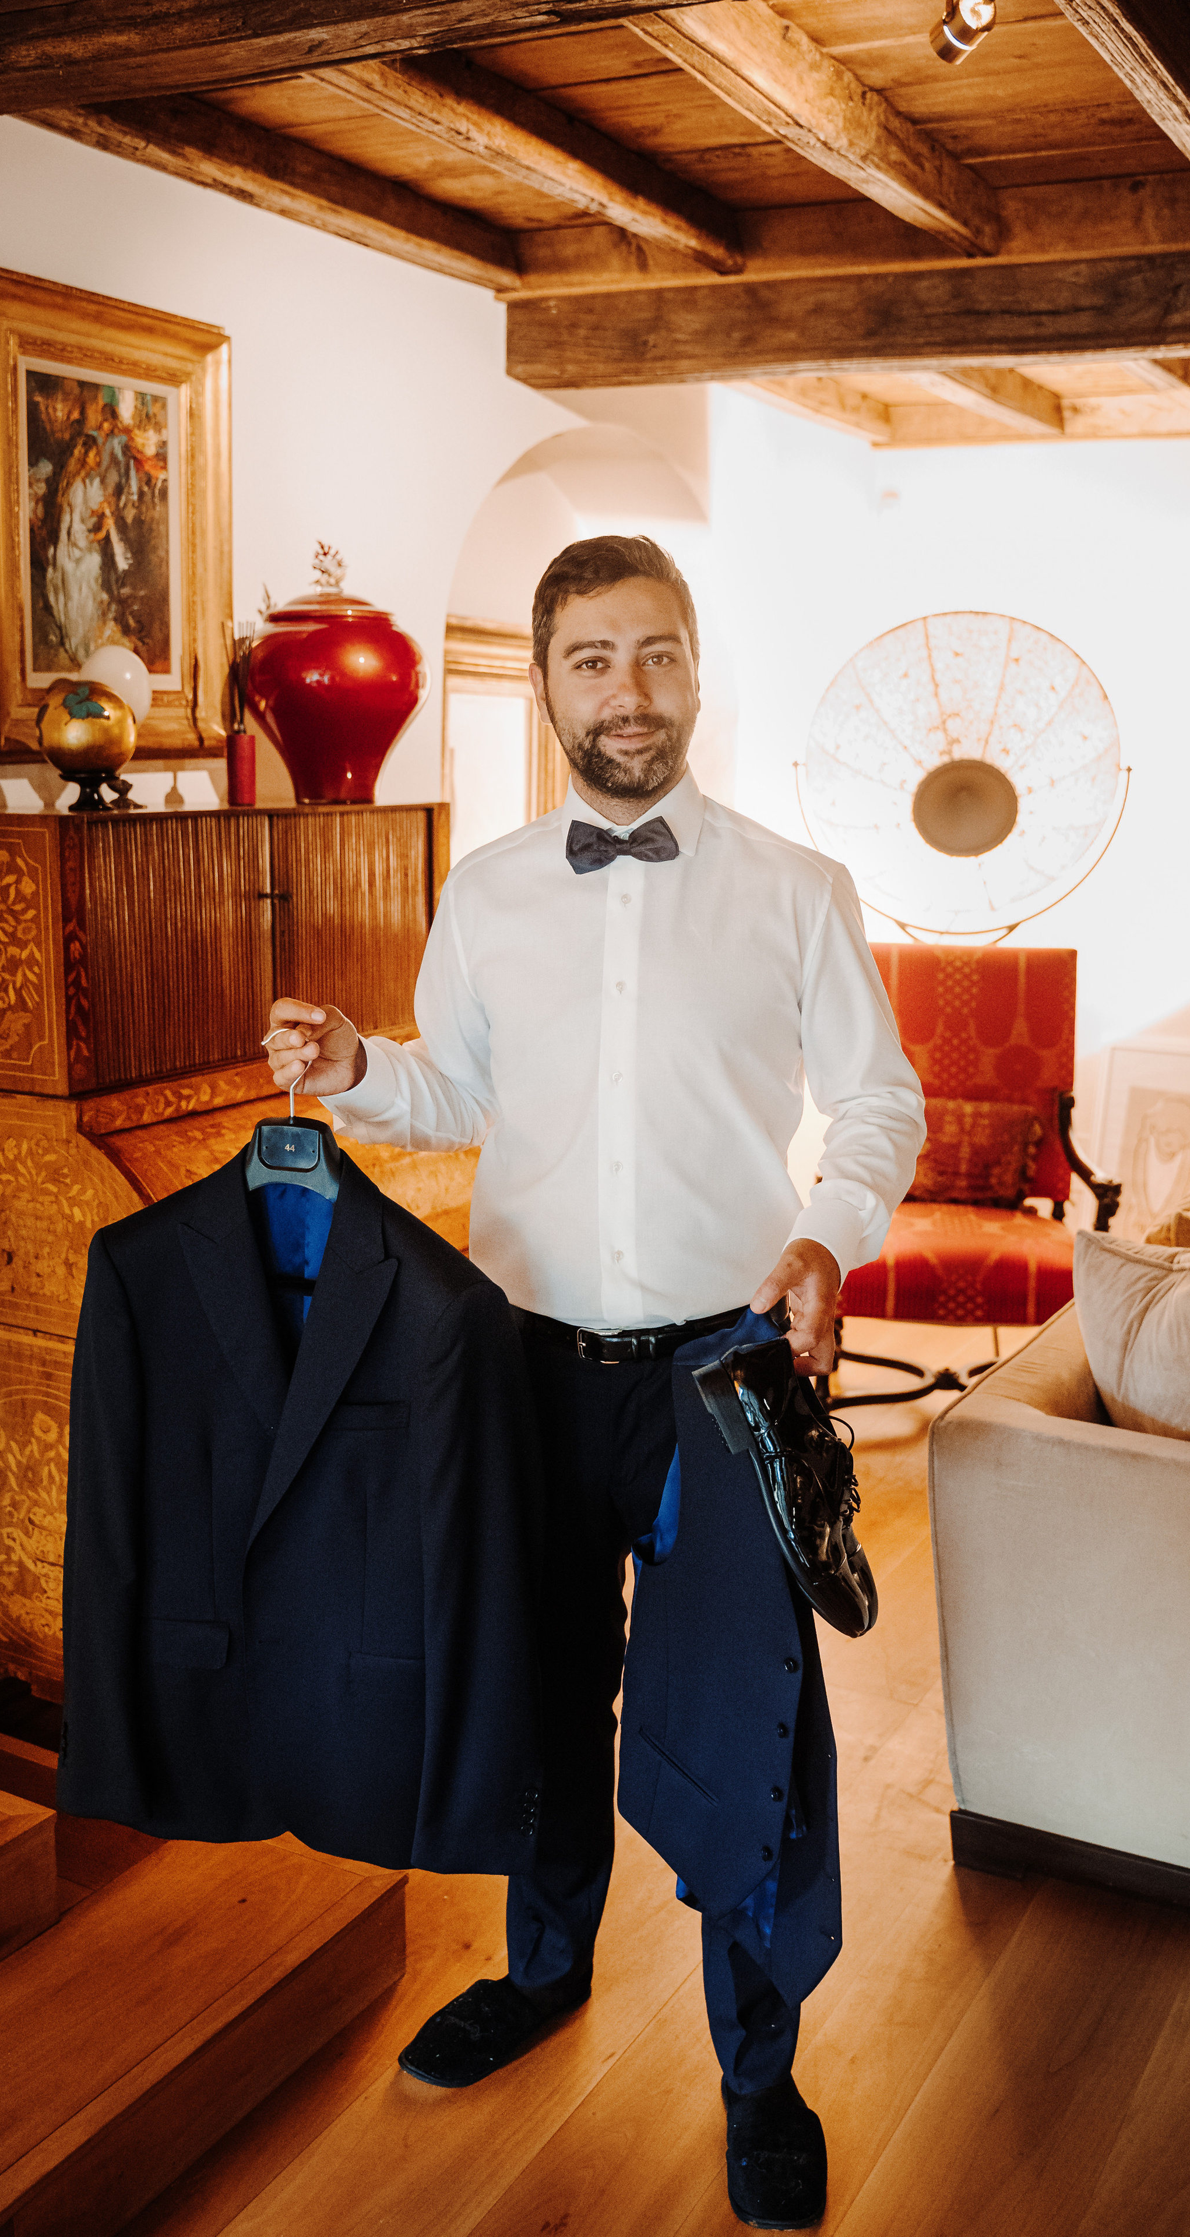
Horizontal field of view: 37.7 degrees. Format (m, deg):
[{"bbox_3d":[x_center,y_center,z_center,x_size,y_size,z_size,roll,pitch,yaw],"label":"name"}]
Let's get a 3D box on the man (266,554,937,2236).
[{"bbox_3d":[0.015,0.281,1.928,0.671,1.790,0.425,2,11,9],"label":"man"}]

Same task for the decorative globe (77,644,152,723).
[{"bbox_3d":[-0.736,-0.659,2.672,0.110,0.125,0.110,8,13,31],"label":"decorative globe"}]

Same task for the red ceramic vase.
[{"bbox_3d":[-0.444,-0.723,2.982,0.309,0.365,0.309,1,11,0],"label":"red ceramic vase"}]

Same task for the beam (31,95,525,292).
[{"bbox_3d":[-0.509,-1.621,2.994,0.110,0.090,1.270,8,13,31],"label":"beam"}]

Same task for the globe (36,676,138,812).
[{"bbox_3d":[-0.732,-0.541,2.511,0.145,0.191,0.145,8,13,31],"label":"globe"}]

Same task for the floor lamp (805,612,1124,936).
[{"bbox_3d":[0.985,-0.365,4.768,0.880,1.970,0.680,3,12,11],"label":"floor lamp"}]

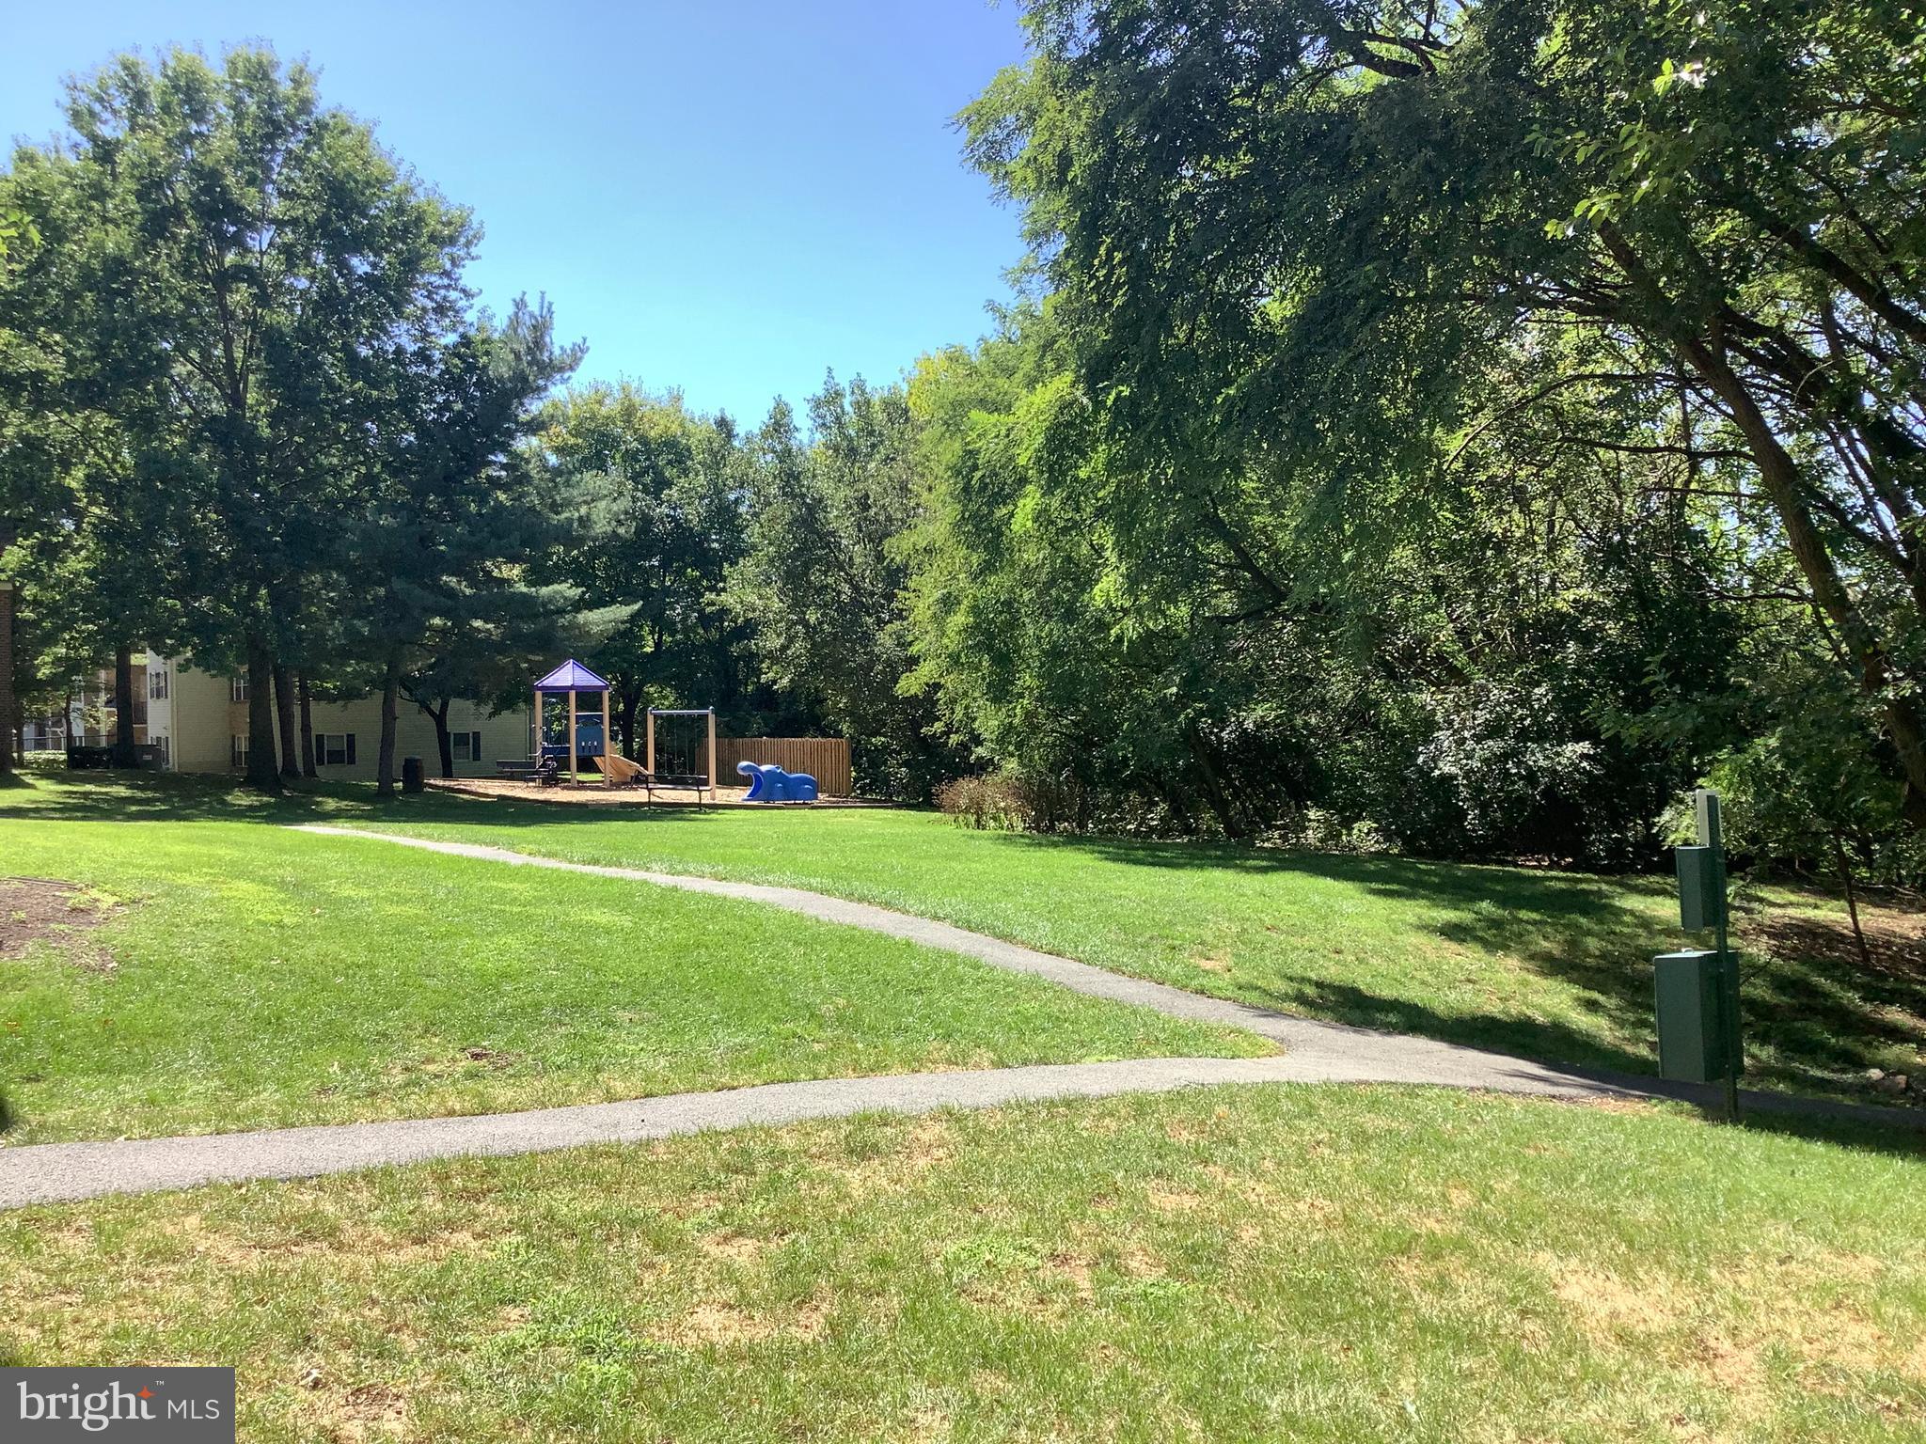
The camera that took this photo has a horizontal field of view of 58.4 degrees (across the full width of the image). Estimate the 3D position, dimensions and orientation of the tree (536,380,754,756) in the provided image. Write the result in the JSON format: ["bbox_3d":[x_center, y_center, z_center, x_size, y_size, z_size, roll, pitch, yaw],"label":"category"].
[{"bbox_3d":[-10.616,-4.923,57.000,7.160,12.580,7.000,-1,0,0],"label":"tree"}]

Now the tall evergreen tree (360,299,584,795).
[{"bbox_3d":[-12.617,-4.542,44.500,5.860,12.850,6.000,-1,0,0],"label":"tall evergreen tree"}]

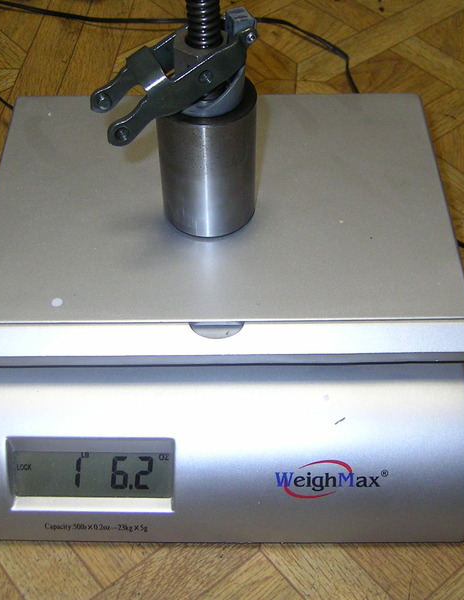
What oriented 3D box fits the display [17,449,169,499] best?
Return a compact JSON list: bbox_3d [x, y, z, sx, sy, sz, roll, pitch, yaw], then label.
[{"bbox_3d":[-0.060,0.075,0.359,0.070,0.021,0.005,0,13,0],"label":"display"}]

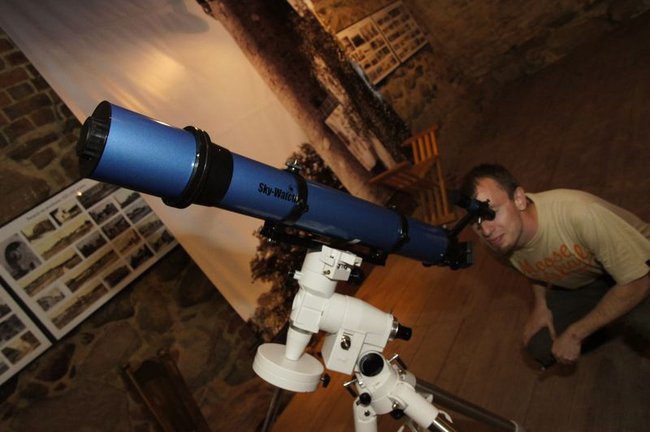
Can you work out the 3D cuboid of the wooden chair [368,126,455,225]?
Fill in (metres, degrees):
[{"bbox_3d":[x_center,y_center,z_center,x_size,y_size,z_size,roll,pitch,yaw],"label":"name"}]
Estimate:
[{"bbox_3d":[0.908,-0.305,4.090,0.461,0.648,0.746,-26,15,46],"label":"wooden chair"}]

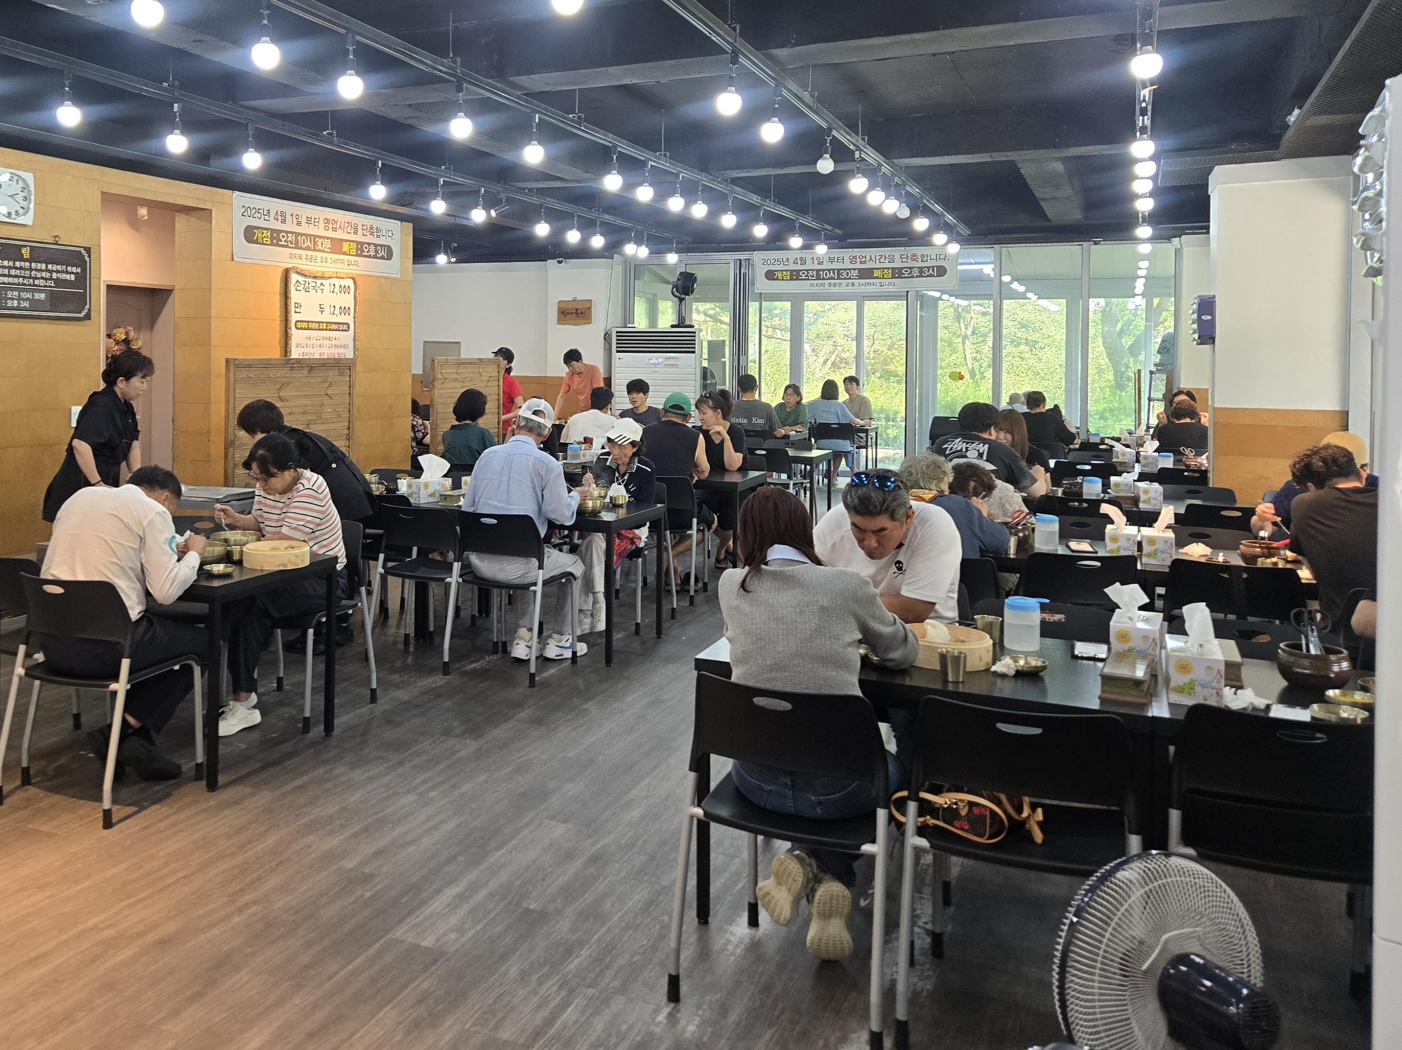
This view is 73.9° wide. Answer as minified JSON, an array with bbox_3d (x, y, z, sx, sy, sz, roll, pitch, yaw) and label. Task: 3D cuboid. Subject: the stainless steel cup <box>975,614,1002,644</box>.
[{"bbox_3d":[0.823,0.299,2.665,0.073,0.070,0.073,4,9,25],"label":"stainless steel cup"}]

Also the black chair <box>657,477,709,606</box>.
[{"bbox_3d":[-0.210,0.068,5.920,0.490,0.800,0.500,3,9,20],"label":"black chair"}]

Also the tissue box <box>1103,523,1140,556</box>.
[{"bbox_3d":[1.840,0.079,4.080,0.123,0.120,0.190,4,8,23],"label":"tissue box"}]

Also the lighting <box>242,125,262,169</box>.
[{"bbox_3d":[-2.373,-2.000,4.920,0.100,0.240,0.100,1,9,0],"label":"lighting"}]

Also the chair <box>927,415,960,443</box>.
[{"bbox_3d":[2.430,-0.625,8.750,0.490,0.800,0.500,4,9,25],"label":"chair"}]

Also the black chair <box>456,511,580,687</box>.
[{"bbox_3d":[-0.966,0.337,4.770,0.500,0.810,0.470,4,8,23],"label":"black chair"}]

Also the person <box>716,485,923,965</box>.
[{"bbox_3d":[0.330,0.520,2.580,0.480,1.240,0.700,3,8,22],"label":"person"}]

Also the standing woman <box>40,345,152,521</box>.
[{"bbox_3d":[-2.910,-0.072,4.500,0.460,1.530,0.440,-2,8,-16],"label":"standing woman"}]

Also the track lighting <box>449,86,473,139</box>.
[{"bbox_3d":[-1.084,-1.858,4.200,0.100,0.240,0.100,1,9,0],"label":"track lighting"}]

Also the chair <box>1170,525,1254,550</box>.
[{"bbox_3d":[2.316,0.440,4.302,0.490,0.790,0.480,4,10,22],"label":"chair"}]

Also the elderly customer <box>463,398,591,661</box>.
[{"bbox_3d":[-0.880,0.045,4.760,0.540,1.330,0.700,6,10,29],"label":"elderly customer"}]

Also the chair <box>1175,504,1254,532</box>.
[{"bbox_3d":[2.985,0.280,5.290,0.500,0.810,0.470,4,8,23],"label":"chair"}]

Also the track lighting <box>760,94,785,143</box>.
[{"bbox_3d":[0.340,-1.942,4.450,0.103,0.235,0.103,3,8,22],"label":"track lighting"}]

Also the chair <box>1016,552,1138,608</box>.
[{"bbox_3d":[1.500,0.458,3.840,0.490,0.800,0.500,2,8,12],"label":"chair"}]

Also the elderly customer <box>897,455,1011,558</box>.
[{"bbox_3d":[1.150,0.264,4.220,0.500,1.200,0.700,4,8,26],"label":"elderly customer"}]

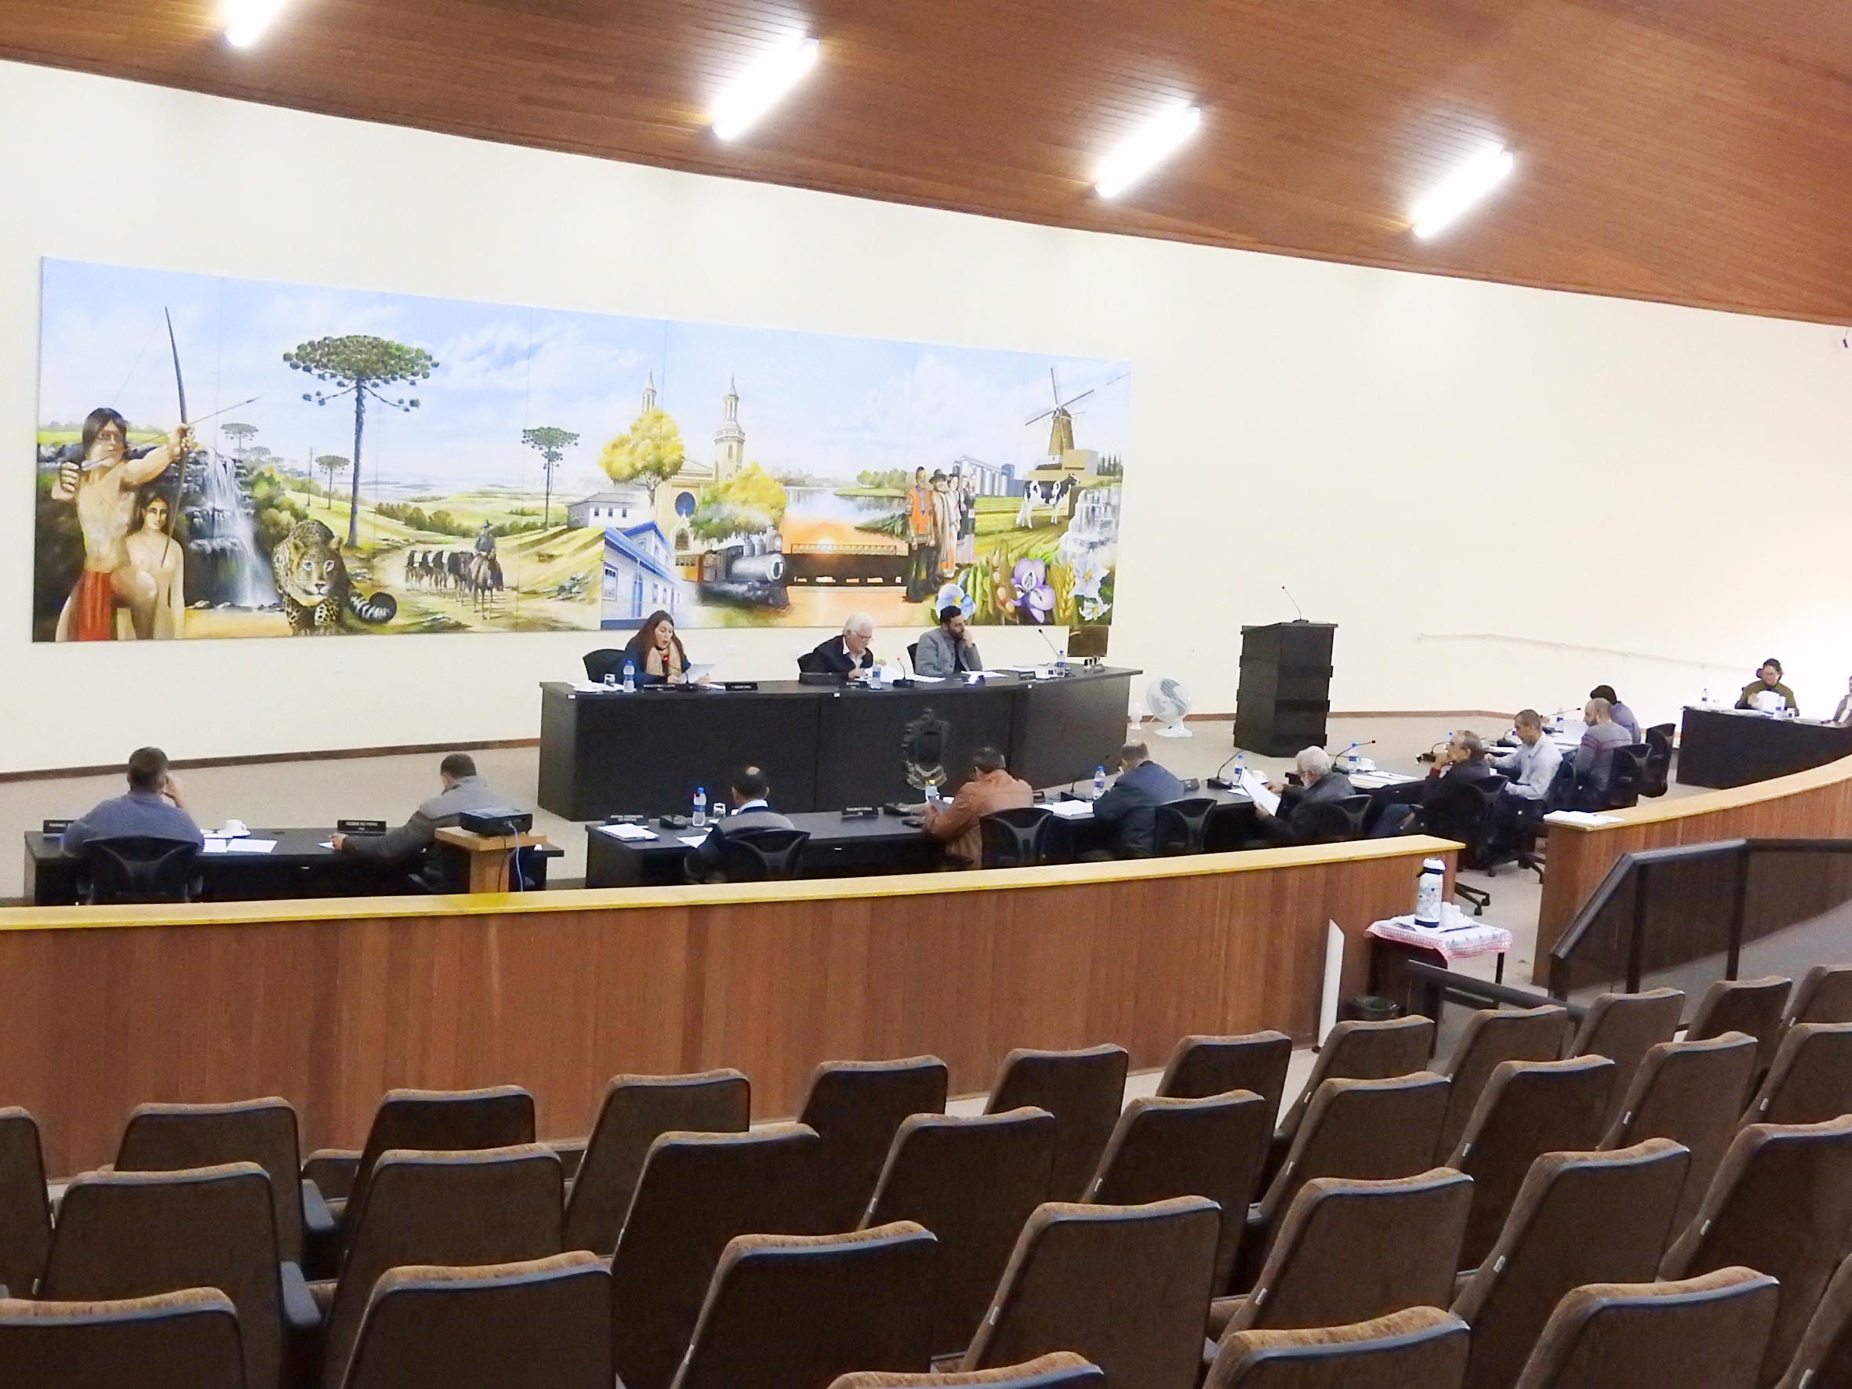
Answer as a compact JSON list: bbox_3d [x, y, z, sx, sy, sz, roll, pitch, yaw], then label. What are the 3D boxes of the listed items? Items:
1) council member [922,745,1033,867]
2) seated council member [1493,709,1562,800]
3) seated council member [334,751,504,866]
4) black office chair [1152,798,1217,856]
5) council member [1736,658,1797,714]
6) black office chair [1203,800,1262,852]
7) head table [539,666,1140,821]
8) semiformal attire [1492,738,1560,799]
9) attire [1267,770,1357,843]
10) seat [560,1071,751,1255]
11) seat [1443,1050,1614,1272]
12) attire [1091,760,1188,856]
[{"bbox_3d":[0.276,0.850,13.743,0.560,1.250,0.760,-1,8,-38],"label":"council member"},{"bbox_3d":[4.348,0.721,17.520,0.720,1.220,0.550,5,6,10],"label":"seated council member"},{"bbox_3d":[-2.388,0.909,11.637,0.650,1.260,0.850,-1,8,-38],"label":"seated council member"},{"bbox_3d":[1.300,1.040,14.040,0.620,0.930,0.620,-1,8,-38],"label":"black office chair"},{"bbox_3d":[7.735,0.243,22.201,0.580,1.150,0.700,5,6,18],"label":"council member"},{"bbox_3d":[1.748,1.054,14.182,0.620,0.930,0.620,-1,8,-39],"label":"black office chair"},{"bbox_3d":[-0.328,0.318,18.676,1.242,0.860,6.207,9,8,43],"label":"head table"},{"bbox_3d":[4.380,0.534,17.500,0.480,0.500,0.500,5,6,10],"label":"semiformal attire"},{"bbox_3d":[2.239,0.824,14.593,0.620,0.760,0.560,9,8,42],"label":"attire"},{"bbox_3d":[-0.747,1.364,6.128,0.540,0.970,0.640,1,7,-25],"label":"seat"},{"bbox_3d":[1.558,1.467,6.847,0.580,0.970,0.620,0,7,-31],"label":"seat"},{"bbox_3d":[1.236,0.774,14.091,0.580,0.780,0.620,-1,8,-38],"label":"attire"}]

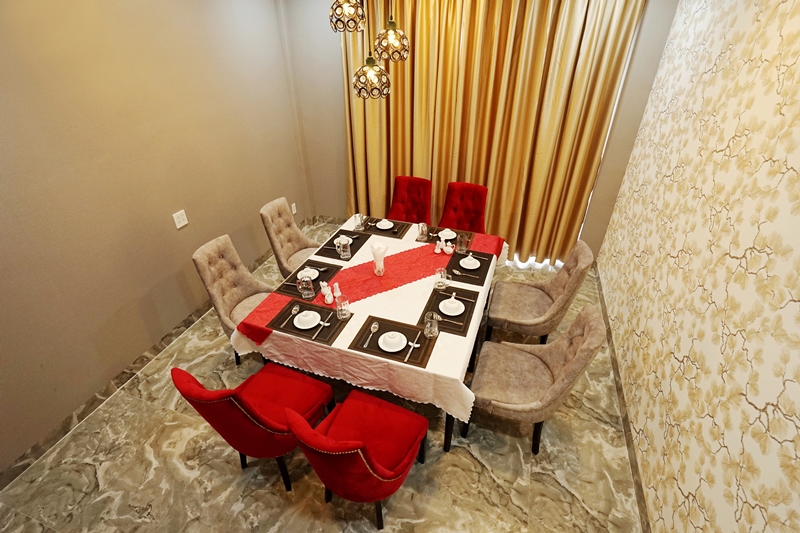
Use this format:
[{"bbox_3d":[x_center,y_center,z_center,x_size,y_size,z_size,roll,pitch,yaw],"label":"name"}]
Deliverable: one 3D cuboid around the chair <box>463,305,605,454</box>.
[{"bbox_3d":[0.752,0.647,2.110,0.610,0.970,0.510,10,36,18],"label":"chair"}]

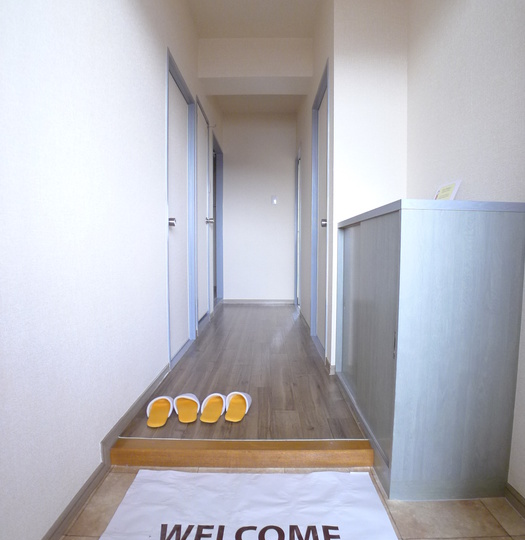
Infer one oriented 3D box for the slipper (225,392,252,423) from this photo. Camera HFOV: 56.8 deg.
[{"bbox_3d":[-0.088,0.567,2.054,0.100,0.068,0.250,0,3,10],"label":"slipper"}]

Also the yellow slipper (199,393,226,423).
[{"bbox_3d":[-0.201,0.568,2.050,0.100,0.068,0.250,0,3,5],"label":"yellow slipper"}]

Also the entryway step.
[{"bbox_3d":[-0.070,0.647,1.724,0.910,0.060,0.088,0,3,1],"label":"entryway step"}]

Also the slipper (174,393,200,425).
[{"bbox_3d":[-0.310,0.568,2.050,0.100,0.068,0.250,0,3,-6],"label":"slipper"}]

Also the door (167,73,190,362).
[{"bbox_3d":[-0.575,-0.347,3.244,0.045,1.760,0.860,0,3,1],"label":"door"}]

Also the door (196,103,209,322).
[{"bbox_3d":[-0.529,-0.461,4.159,0.045,1.760,0.700,0,3,1],"label":"door"}]

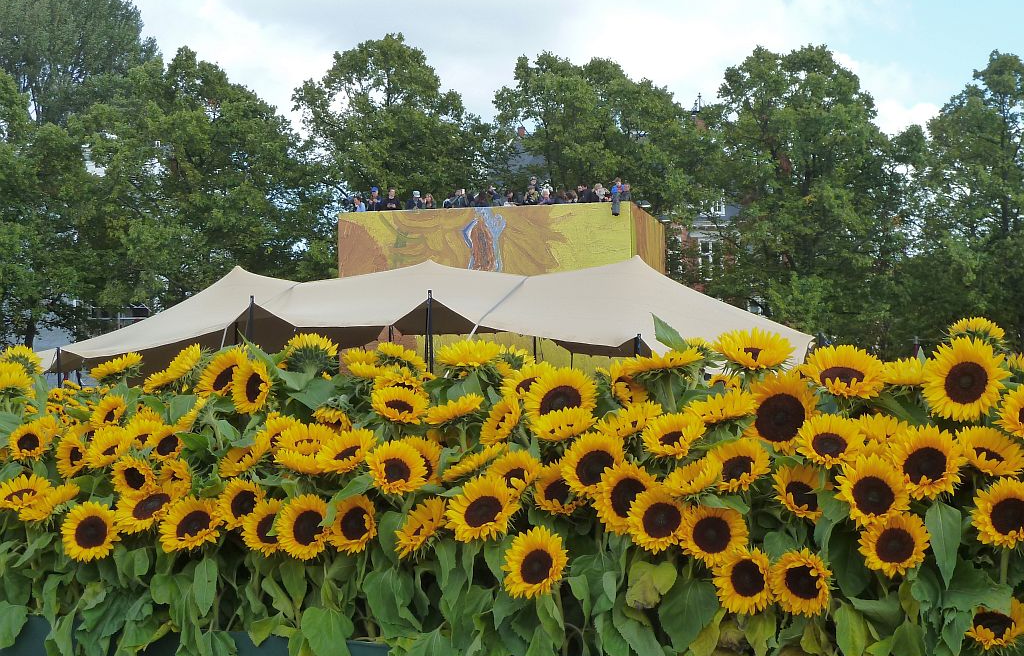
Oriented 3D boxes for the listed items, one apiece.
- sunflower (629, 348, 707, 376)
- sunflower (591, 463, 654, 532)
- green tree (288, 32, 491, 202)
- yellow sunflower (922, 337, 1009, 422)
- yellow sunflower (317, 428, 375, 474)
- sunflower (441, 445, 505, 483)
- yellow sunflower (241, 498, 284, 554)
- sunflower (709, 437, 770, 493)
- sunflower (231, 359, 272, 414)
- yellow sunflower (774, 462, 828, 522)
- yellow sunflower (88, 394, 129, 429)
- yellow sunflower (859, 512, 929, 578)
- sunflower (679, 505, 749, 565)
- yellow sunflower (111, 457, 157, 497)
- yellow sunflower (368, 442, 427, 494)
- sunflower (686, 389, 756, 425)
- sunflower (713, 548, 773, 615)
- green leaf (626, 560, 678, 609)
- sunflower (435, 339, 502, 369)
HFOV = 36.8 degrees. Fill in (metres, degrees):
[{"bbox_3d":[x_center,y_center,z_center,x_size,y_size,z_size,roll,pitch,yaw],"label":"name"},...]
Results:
[{"bbox_3d":[0.308,0.066,3.050,0.150,0.060,0.150,-1,27,18],"label":"sunflower"},{"bbox_3d":[0.230,0.342,3.120,0.130,0.143,0.050,-1,-14,26],"label":"sunflower"},{"bbox_3d":[-4.544,-3.549,57.673,7.600,15.200,7.600,0,-2,0],"label":"green tree"},{"bbox_3d":[0.914,0.104,3.100,0.172,0.172,0.060,-1,-11,16],"label":"yellow sunflower"},{"bbox_3d":[-0.371,0.278,3.430,0.128,0.050,0.125,-1,39,24],"label":"yellow sunflower"},{"bbox_3d":[-0.092,0.317,3.600,0.165,0.060,0.165,-32,9,-19],"label":"sunflower"},{"bbox_3d":[-0.608,0.490,3.780,0.125,0.143,0.055,0,-7,9],"label":"yellow sunflower"},{"bbox_3d":[0.542,0.326,3.650,0.150,0.150,0.060,0,-30,13],"label":"sunflower"},{"bbox_3d":[-0.709,0.160,4.200,0.155,0.155,0.055,-2,-11,39],"label":"sunflower"},{"bbox_3d":[0.685,0.388,3.650,0.150,0.150,0.055,1,-28,-20],"label":"yellow sunflower"},{"bbox_3d":[-1.089,0.228,4.150,0.110,0.110,0.050,-1,-30,20],"label":"yellow sunflower"},{"bbox_3d":[0.831,0.474,3.350,0.152,0.150,0.055,0,-12,0],"label":"yellow sunflower"},{"bbox_3d":[0.436,0.447,3.330,0.150,0.142,0.055,0,-8,-1],"label":"sunflower"},{"bbox_3d":[-1.006,0.399,4.100,0.122,0.115,0.055,0,1,6],"label":"yellow sunflower"},{"bbox_3d":[-0.253,0.308,3.400,0.132,0.120,0.050,0,-30,4],"label":"yellow sunflower"},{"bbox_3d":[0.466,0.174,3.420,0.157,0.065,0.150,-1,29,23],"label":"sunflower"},{"bbox_3d":[0.450,0.494,3.000,0.125,0.125,0.050,-1,0,18],"label":"sunflower"},{"bbox_3d":[0.304,0.564,3.380,0.115,0.110,0.050,0,-27,5],"label":"green leaf"},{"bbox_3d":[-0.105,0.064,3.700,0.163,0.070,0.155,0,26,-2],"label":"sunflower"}]

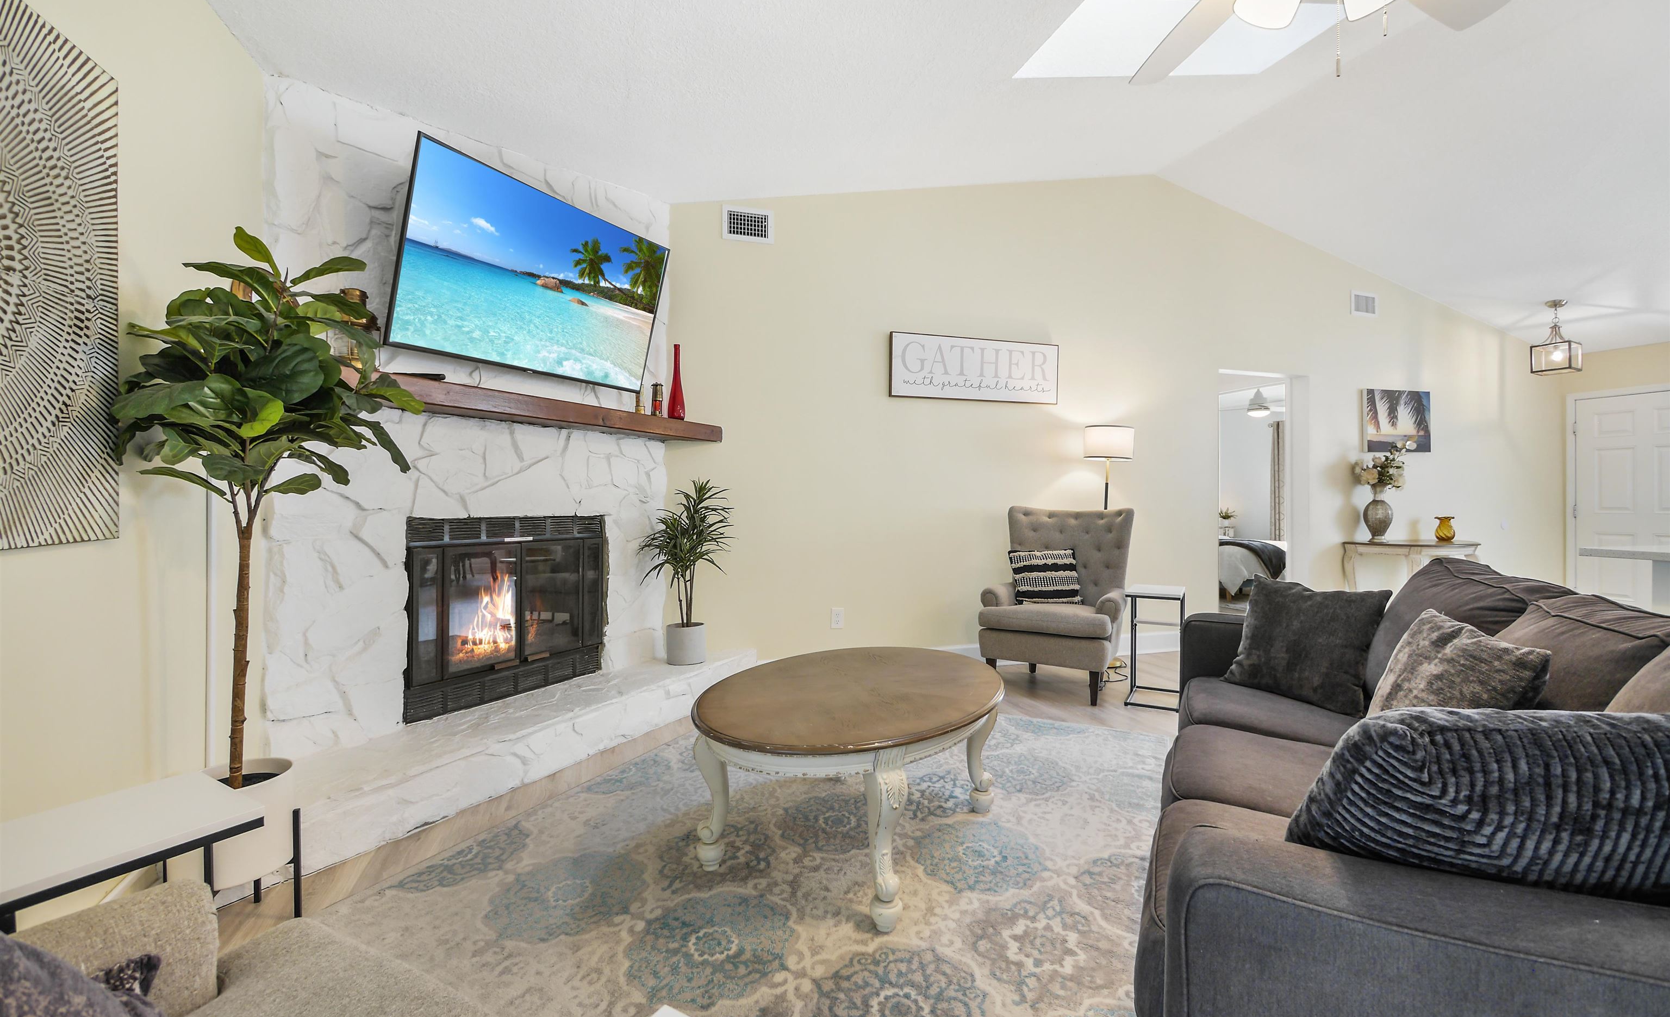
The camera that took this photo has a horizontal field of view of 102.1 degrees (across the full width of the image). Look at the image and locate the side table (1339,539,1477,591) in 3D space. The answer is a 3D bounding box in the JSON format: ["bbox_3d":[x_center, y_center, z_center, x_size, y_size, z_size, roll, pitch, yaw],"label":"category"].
[{"bbox_3d":[4.712,0.650,5.412,1.160,0.740,0.410,0,0,-18],"label":"side table"}]

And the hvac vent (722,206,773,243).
[{"bbox_3d":[-0.497,-1.652,3.915,0.300,0.187,0.025,0,0,-18],"label":"hvac vent"}]

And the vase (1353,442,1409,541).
[{"bbox_3d":[4.309,-0.144,5.330,0.380,0.790,0.330,0,0,-18],"label":"vase"}]

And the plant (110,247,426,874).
[{"bbox_3d":[-1.425,0.161,1.710,0.560,1.738,0.580,0,0,-18],"label":"plant"}]

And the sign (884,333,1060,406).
[{"bbox_3d":[0.941,-0.901,4.380,1.229,0.405,0.036,0,0,-18],"label":"sign"}]

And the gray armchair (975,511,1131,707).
[{"bbox_3d":[1.311,0.518,4.017,0.740,1.040,0.770,0,0,30],"label":"gray armchair"}]

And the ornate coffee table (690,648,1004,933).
[{"bbox_3d":[0.065,0.809,2.182,0.910,0.484,1.220,0,0,27],"label":"ornate coffee table"}]

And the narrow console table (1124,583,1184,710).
[{"bbox_3d":[1.750,0.733,3.676,0.260,0.610,0.400,0,0,30],"label":"narrow console table"}]

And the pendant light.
[{"bbox_3d":[5.816,-1.379,5.450,0.220,0.600,0.220,0,0,-18],"label":"pendant light"}]

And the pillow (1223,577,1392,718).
[{"bbox_3d":[1.606,0.473,2.300,0.440,0.420,0.160,0,-17,40],"label":"pillow"}]

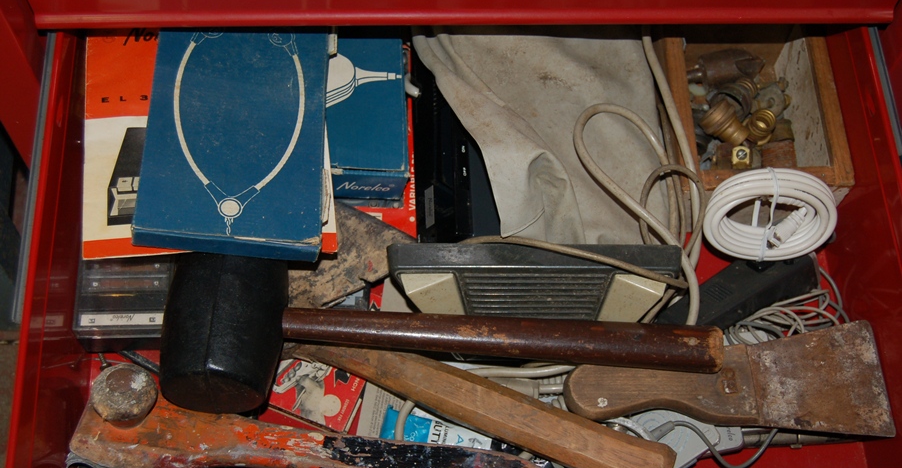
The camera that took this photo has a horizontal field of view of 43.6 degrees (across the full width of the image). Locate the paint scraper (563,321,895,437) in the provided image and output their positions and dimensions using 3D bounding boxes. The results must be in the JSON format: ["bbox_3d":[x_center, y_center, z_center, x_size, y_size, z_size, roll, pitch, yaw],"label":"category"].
[{"bbox_3d":[0.182,0.098,0.749,0.217,0.024,0.079,-1,66,-4],"label":"paint scraper"}]

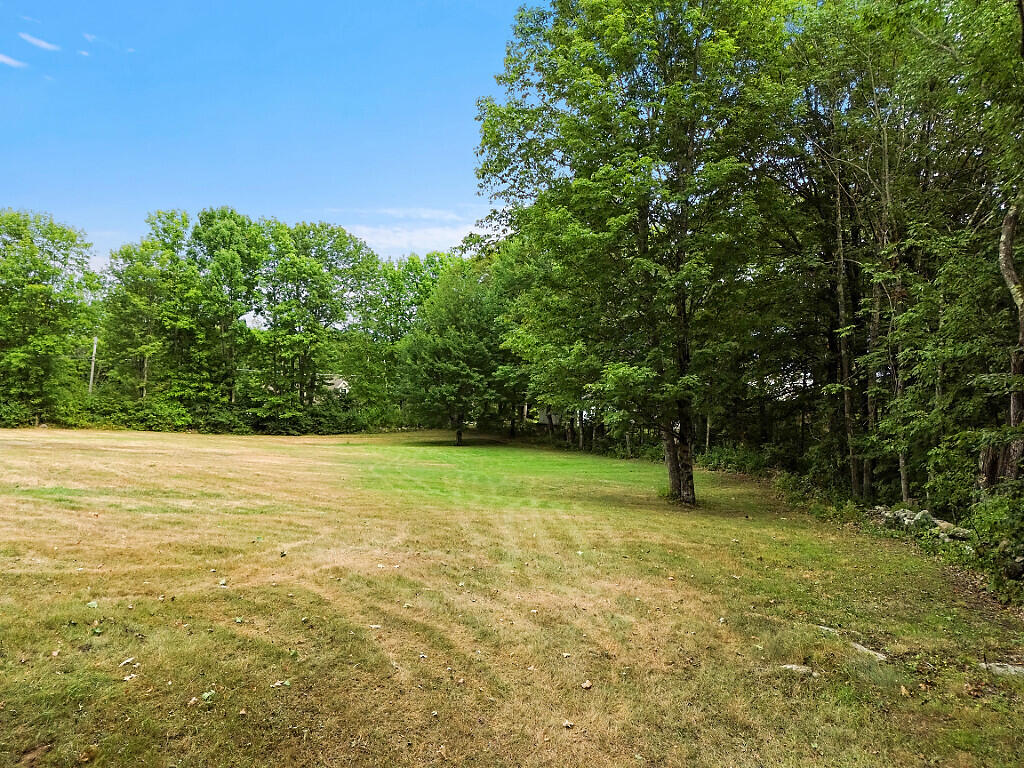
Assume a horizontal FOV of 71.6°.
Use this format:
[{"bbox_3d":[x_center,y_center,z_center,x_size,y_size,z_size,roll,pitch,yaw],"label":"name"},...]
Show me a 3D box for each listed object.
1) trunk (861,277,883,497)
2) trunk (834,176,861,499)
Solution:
[{"bbox_3d":[5.890,0.106,11.600,0.210,3.660,0.210,3,-1,0],"label":"trunk"},{"bbox_3d":[5.481,-0.743,11.600,0.220,5.160,0.220,-3,-1,0],"label":"trunk"}]

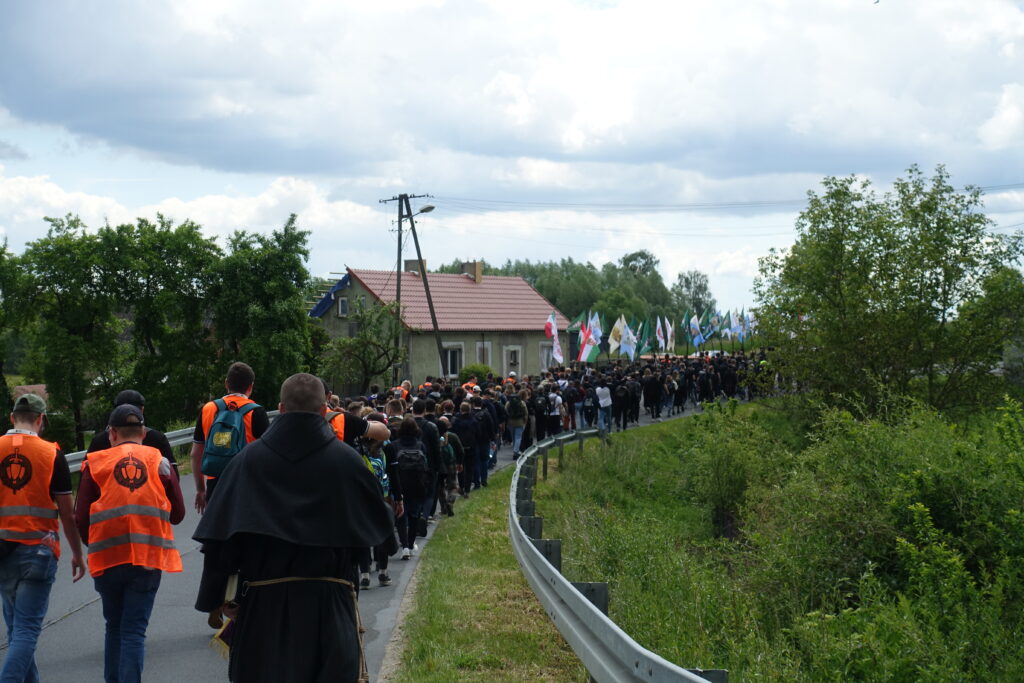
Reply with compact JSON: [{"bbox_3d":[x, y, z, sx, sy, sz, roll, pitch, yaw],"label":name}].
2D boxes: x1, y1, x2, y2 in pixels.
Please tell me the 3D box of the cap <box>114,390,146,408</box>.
[{"bbox_3d":[-2.280,0.356,11.900,0.180,0.130,0.260,0,-5,-2],"label":"cap"}]

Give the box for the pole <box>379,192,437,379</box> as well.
[{"bbox_3d":[-3.988,-1.548,76.000,2.000,8.201,0.600,0,0,0],"label":"pole"}]

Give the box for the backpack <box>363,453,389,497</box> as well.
[{"bbox_3d":[-1.305,1.253,18.900,0.300,0.460,0.200,0,0,0],"label":"backpack"}]

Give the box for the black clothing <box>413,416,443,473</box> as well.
[{"bbox_3d":[-1.159,1.319,25.500,0.540,0.760,0.320,0,0,2],"label":"black clothing"}]

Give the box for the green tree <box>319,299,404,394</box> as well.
[{"bbox_3d":[-5.556,0.588,74.000,3.270,4.222,3.000,0,0,0],"label":"green tree"}]

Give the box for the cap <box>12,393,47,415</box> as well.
[{"bbox_3d":[-2.544,0.342,10.593,0.180,0.130,0.260,0,-10,12],"label":"cap"}]

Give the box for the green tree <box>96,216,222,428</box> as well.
[{"bbox_3d":[-10.975,-0.405,62.000,4.000,7.000,3.800,0,0,0],"label":"green tree"}]

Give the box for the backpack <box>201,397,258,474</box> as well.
[{"bbox_3d":[-1.885,0.641,13.150,0.320,0.470,0.200,0,0,2],"label":"backpack"}]

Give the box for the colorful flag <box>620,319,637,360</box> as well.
[{"bbox_3d":[4.563,-0.118,78.000,0.630,1.650,0.350,0,0,-12],"label":"colorful flag"}]

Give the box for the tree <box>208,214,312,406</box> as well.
[{"bbox_3d":[-7.831,-0.515,62.000,3.500,6.879,3.500,0,0,0],"label":"tree"}]

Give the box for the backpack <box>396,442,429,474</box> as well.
[{"bbox_3d":[-1.159,1.375,23.200,0.350,0.420,0.220,0,0,3],"label":"backpack"}]

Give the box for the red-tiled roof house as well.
[{"bbox_3d":[-3.347,-0.316,88.990,6.970,6.089,12.218,0,0,36],"label":"red-tiled roof house"}]

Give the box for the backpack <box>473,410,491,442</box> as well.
[{"bbox_3d":[-0.564,1.571,36.800,0.330,0.520,0.220,0,0,4],"label":"backpack"}]

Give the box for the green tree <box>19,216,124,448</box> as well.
[{"bbox_3d":[-12.416,-0.253,56.000,3.300,6.500,3.300,0,0,0],"label":"green tree"}]

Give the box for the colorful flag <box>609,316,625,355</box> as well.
[{"bbox_3d":[4.120,-0.217,78.500,0.620,1.550,0.350,0,0,-12],"label":"colorful flag"}]

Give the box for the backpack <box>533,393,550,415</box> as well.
[{"bbox_3d":[0.689,1.448,46.500,0.360,0.470,0.220,0,0,8],"label":"backpack"}]

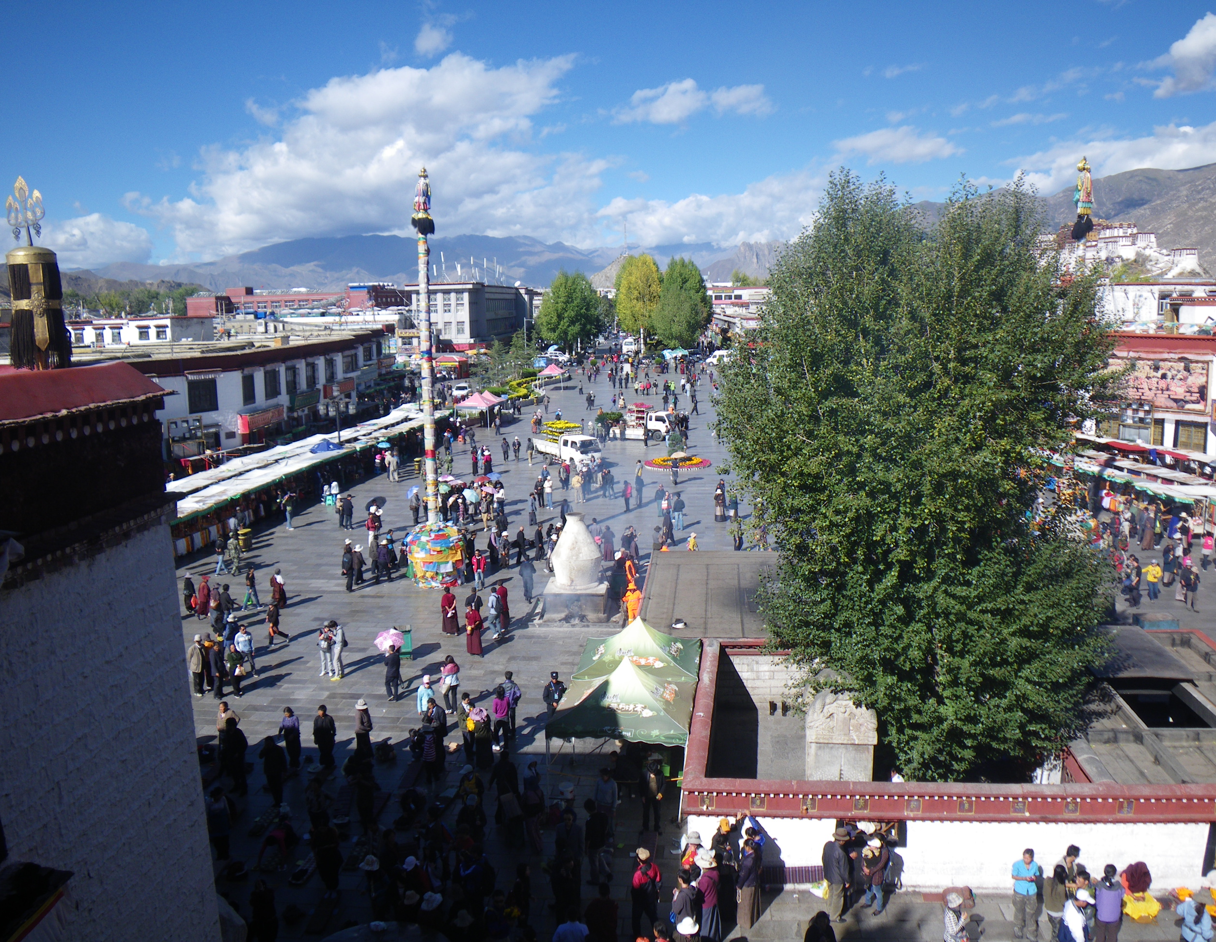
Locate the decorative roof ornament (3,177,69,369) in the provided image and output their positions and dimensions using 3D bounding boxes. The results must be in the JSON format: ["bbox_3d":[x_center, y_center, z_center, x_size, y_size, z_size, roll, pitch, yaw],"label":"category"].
[{"bbox_3d":[-7.049,-2.387,12.408,0.740,2.324,0.740,-6,11,-29],"label":"decorative roof ornament"}]

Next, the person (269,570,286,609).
[{"bbox_3d":[-12.619,4.458,38.773,0.580,1.546,0.500,9,13,44],"label":"person"}]

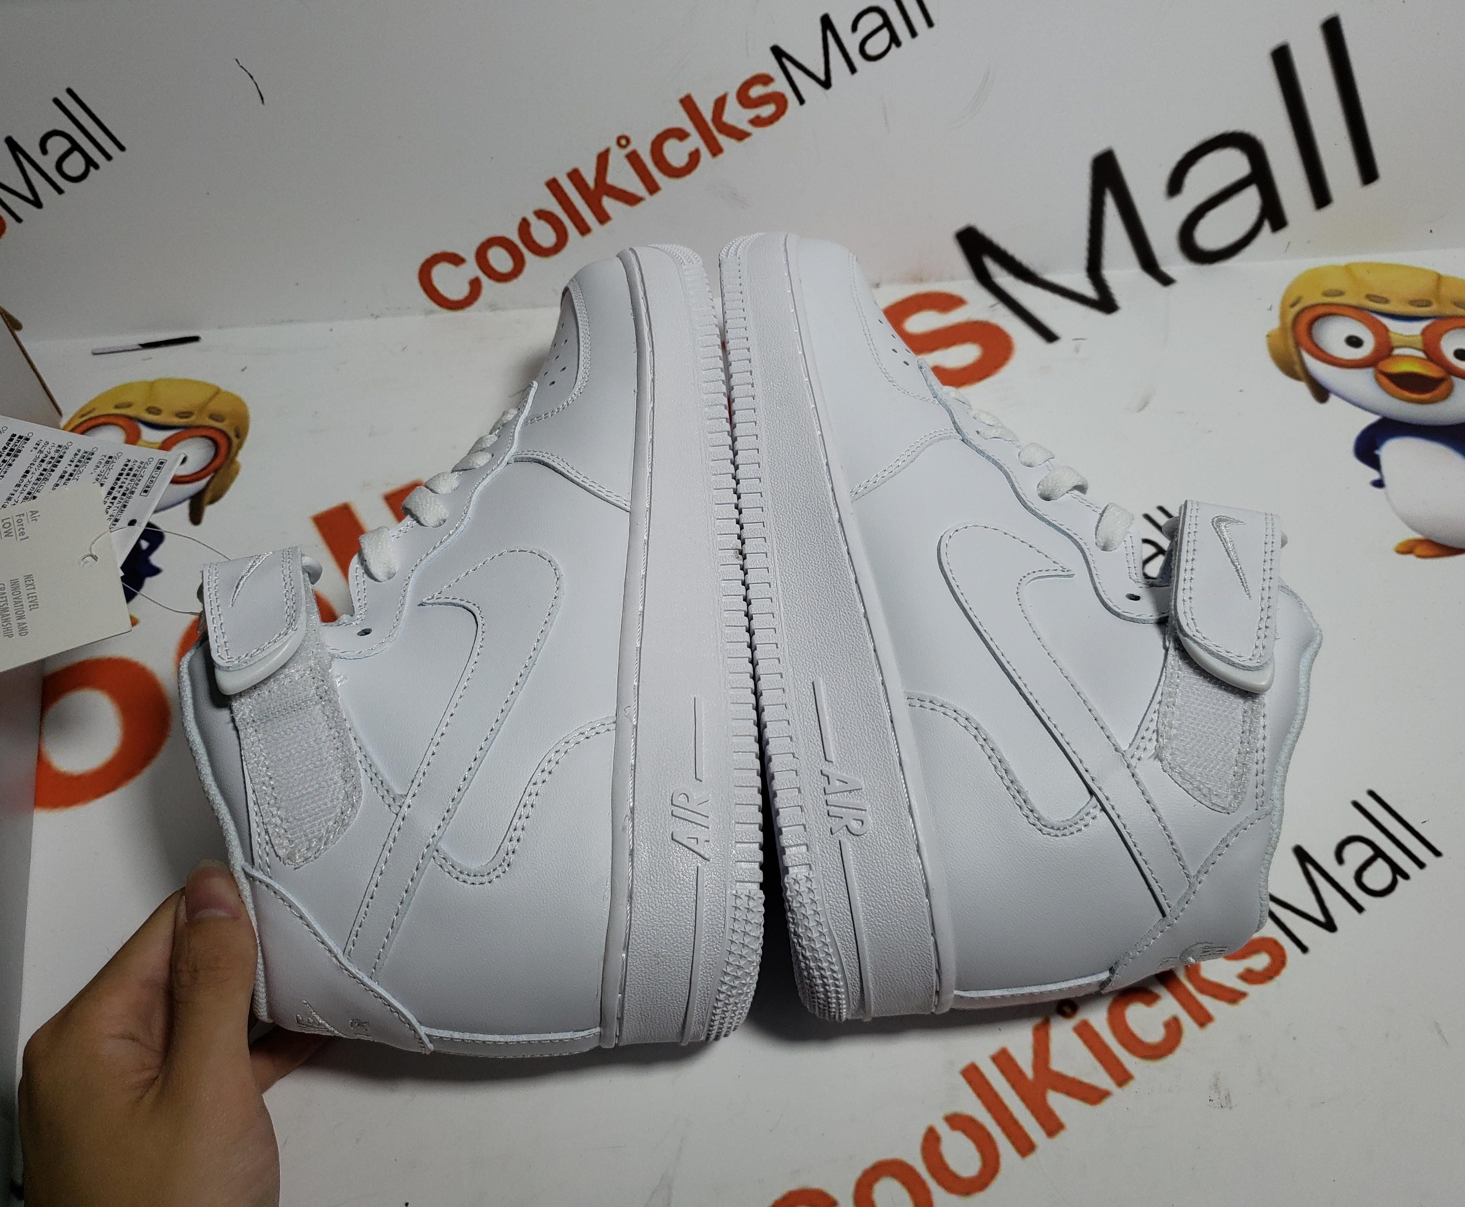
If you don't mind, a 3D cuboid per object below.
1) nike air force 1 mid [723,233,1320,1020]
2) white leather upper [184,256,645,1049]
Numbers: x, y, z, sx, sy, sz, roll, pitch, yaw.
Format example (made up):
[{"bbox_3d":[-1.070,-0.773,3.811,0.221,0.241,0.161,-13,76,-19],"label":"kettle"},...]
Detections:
[{"bbox_3d":[0.086,-0.019,0.405,0.164,0.108,0.298,-6,56,0],"label":"nike air force 1 mid"},{"bbox_3d":[-0.095,-0.002,0.397,0.136,0.102,0.287,-3,56,-3],"label":"white leather upper"}]

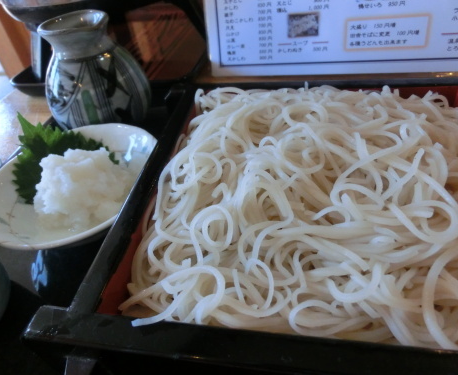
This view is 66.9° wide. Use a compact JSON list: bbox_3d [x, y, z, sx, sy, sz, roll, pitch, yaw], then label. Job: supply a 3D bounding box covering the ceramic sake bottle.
[{"bbox_3d":[-0.116,-0.090,0.300,0.086,0.099,0.086,21,48,29],"label":"ceramic sake bottle"}]

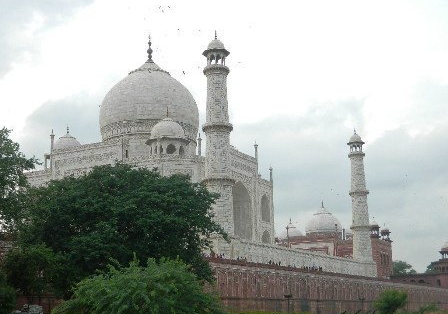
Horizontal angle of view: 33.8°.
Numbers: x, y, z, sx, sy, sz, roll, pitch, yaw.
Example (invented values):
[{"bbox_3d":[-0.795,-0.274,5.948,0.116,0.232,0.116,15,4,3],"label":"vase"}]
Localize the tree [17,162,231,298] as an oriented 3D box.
[{"bbox_3d":[-7.833,6.151,57.517,16.061,11.542,14.134,0,-13,-8],"label":"tree"}]

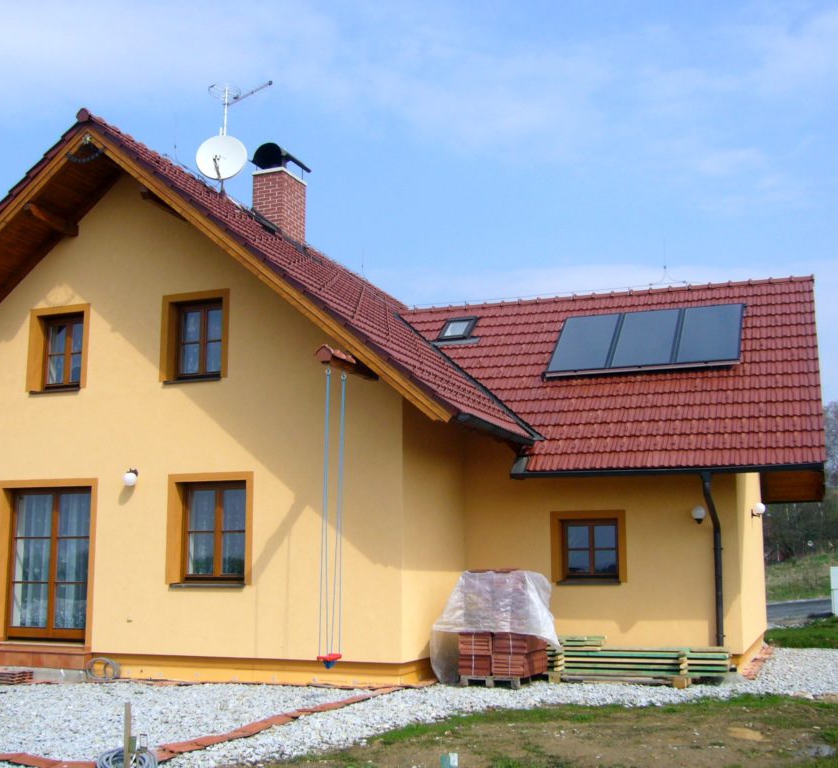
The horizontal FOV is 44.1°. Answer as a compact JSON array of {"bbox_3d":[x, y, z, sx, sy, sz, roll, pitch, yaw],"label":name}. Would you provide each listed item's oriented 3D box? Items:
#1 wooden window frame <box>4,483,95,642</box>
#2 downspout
[{"bbox_3d":[-5.528,2.696,15.501,1.671,2.263,0.202,-4,-10,21],"label":"wooden window frame"},{"bbox_3d":[3.913,2.446,13.751,0.131,2.570,1.310,-4,-10,21],"label":"downspout"}]

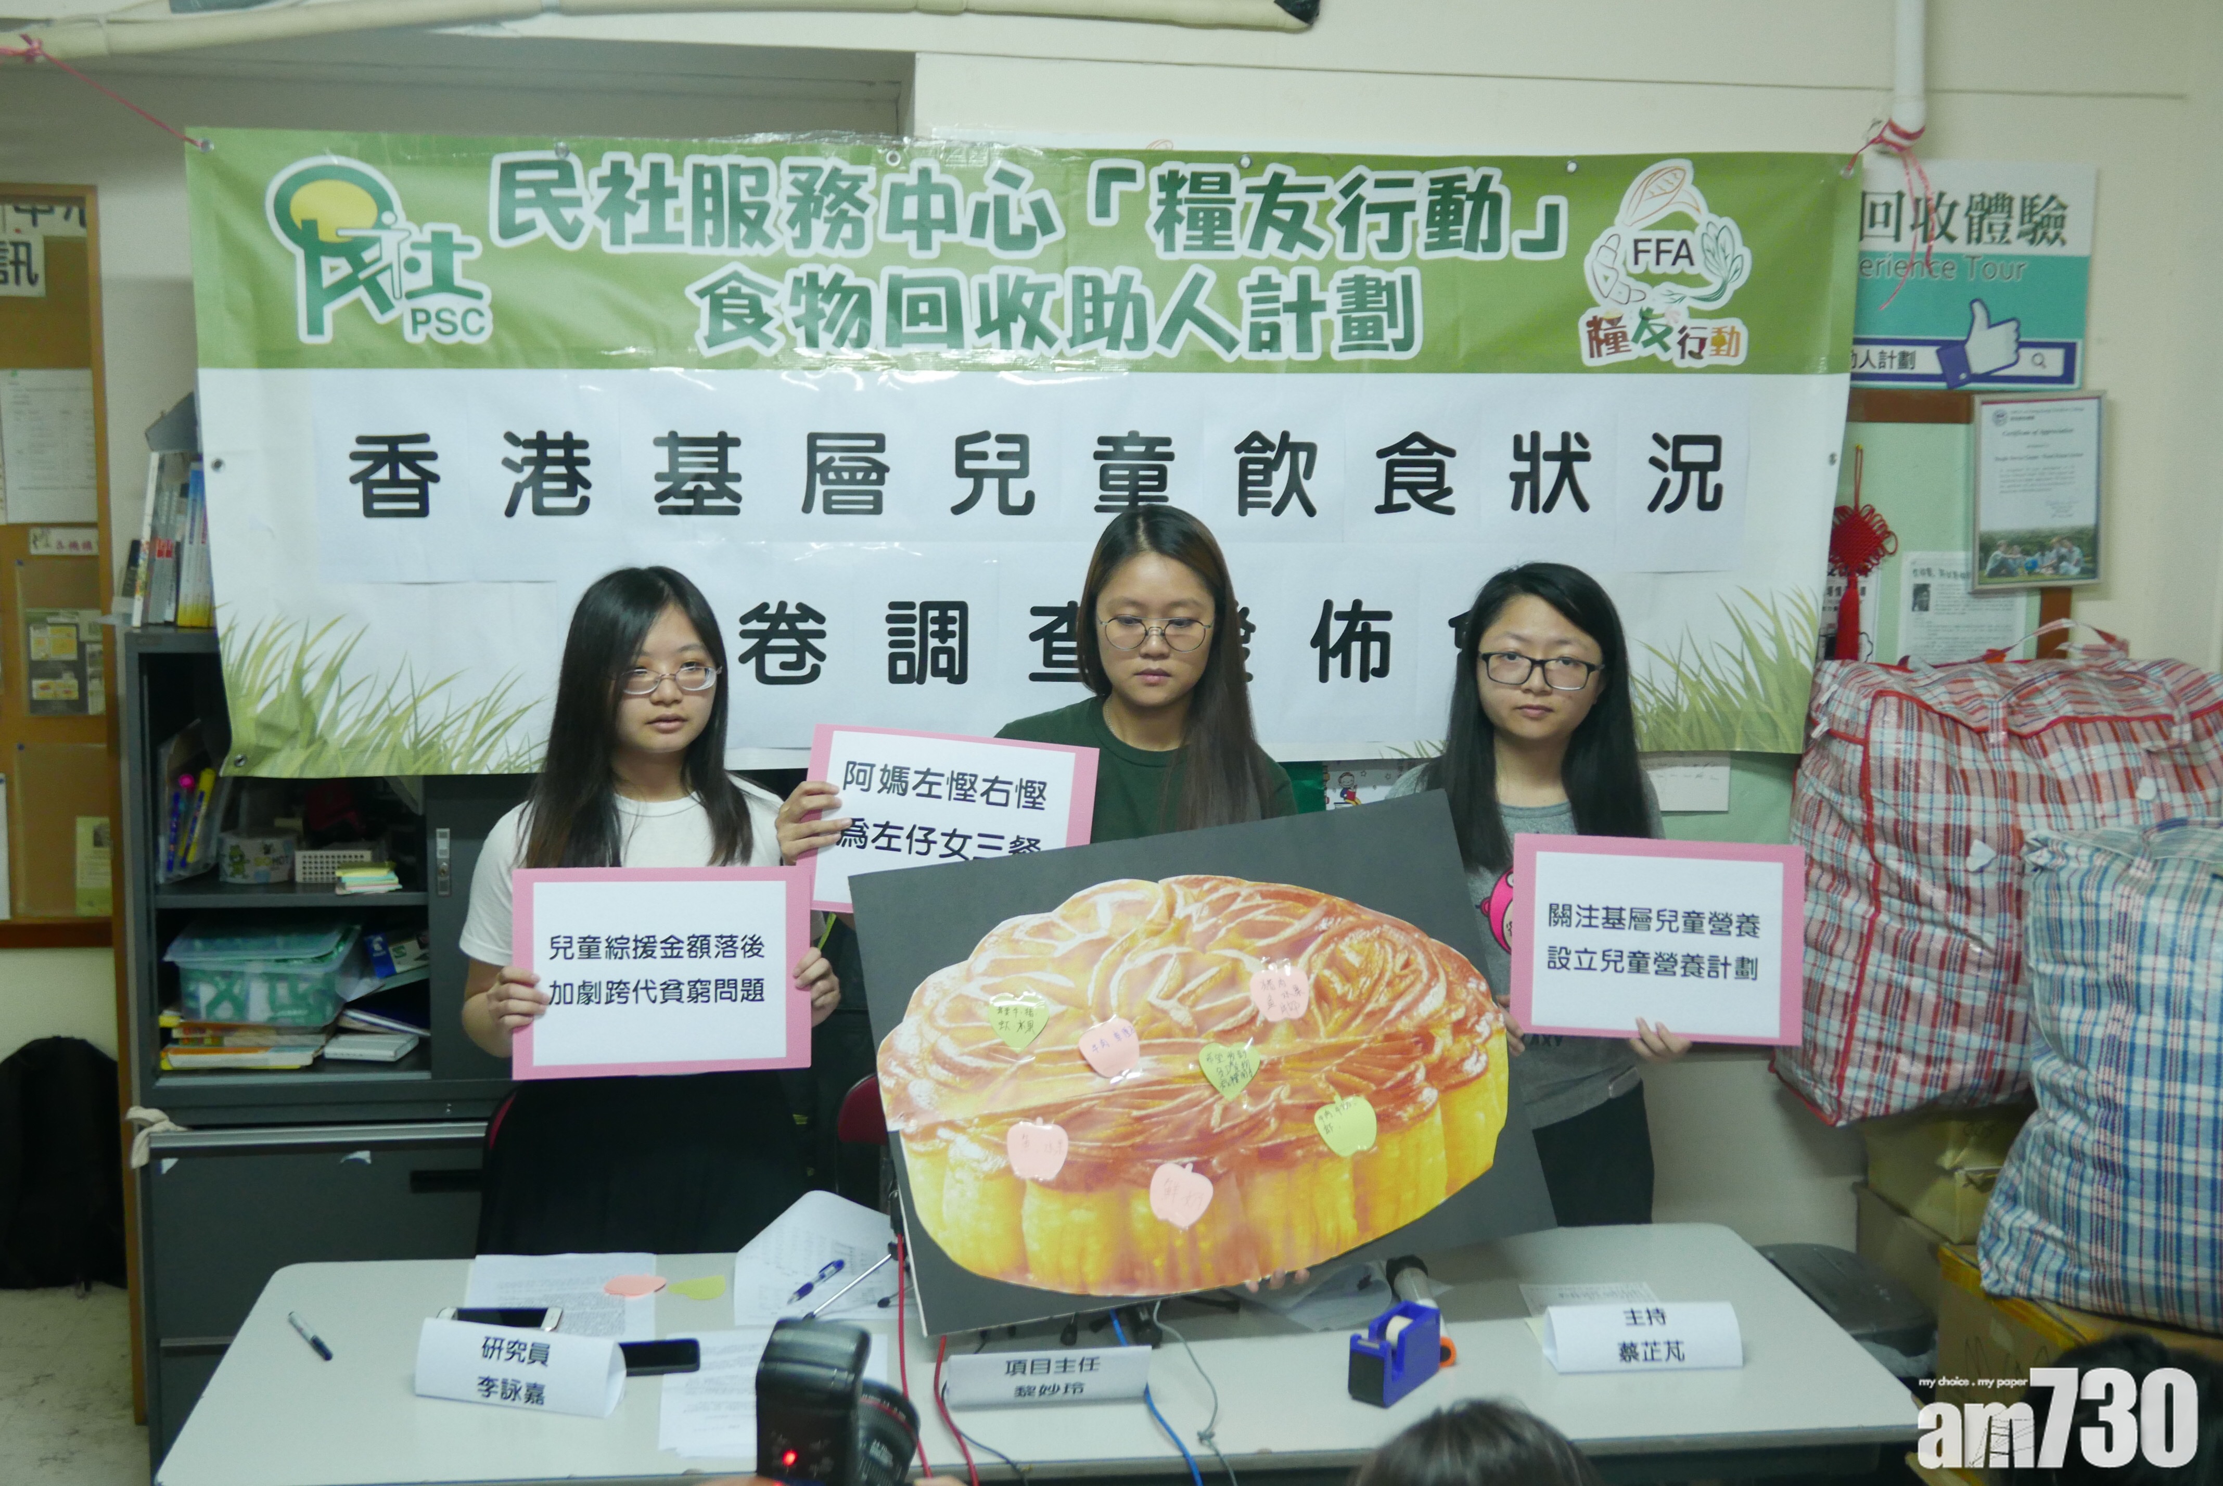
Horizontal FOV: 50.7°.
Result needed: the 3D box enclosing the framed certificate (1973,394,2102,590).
[{"bbox_3d":[1.487,-0.403,3.774,0.229,0.315,0.020,-4,9,-8],"label":"framed certificate"}]

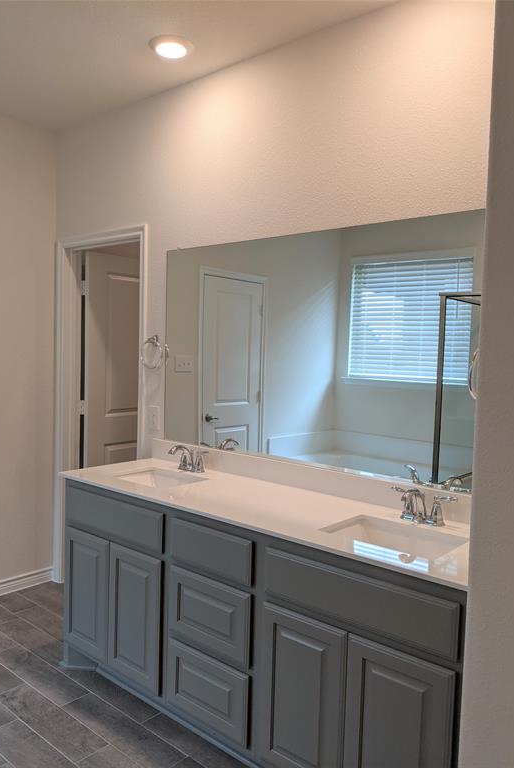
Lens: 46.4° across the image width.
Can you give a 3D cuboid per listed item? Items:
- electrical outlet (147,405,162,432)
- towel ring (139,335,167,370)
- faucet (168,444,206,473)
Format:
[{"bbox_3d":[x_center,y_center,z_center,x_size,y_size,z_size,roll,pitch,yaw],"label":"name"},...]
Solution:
[{"bbox_3d":[-0.537,0.183,3.111,0.090,0.132,0.012,4,4,40],"label":"electrical outlet"},{"bbox_3d":[-0.537,-0.163,3.068,0.166,0.175,0.060,4,4,40],"label":"towel ring"},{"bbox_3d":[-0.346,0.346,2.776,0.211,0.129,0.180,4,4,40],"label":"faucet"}]

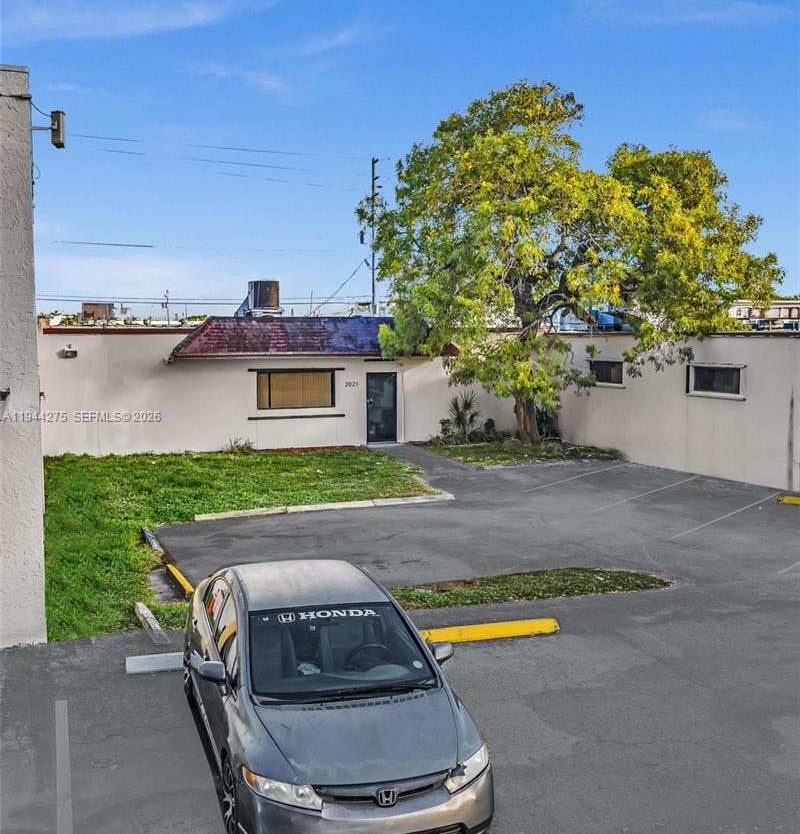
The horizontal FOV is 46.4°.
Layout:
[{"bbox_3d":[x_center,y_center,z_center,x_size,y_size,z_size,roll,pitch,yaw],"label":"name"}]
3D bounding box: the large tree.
[{"bbox_3d":[4.631,-4.146,26.626,11.300,10.300,9.500,0,5,0],"label":"large tree"}]

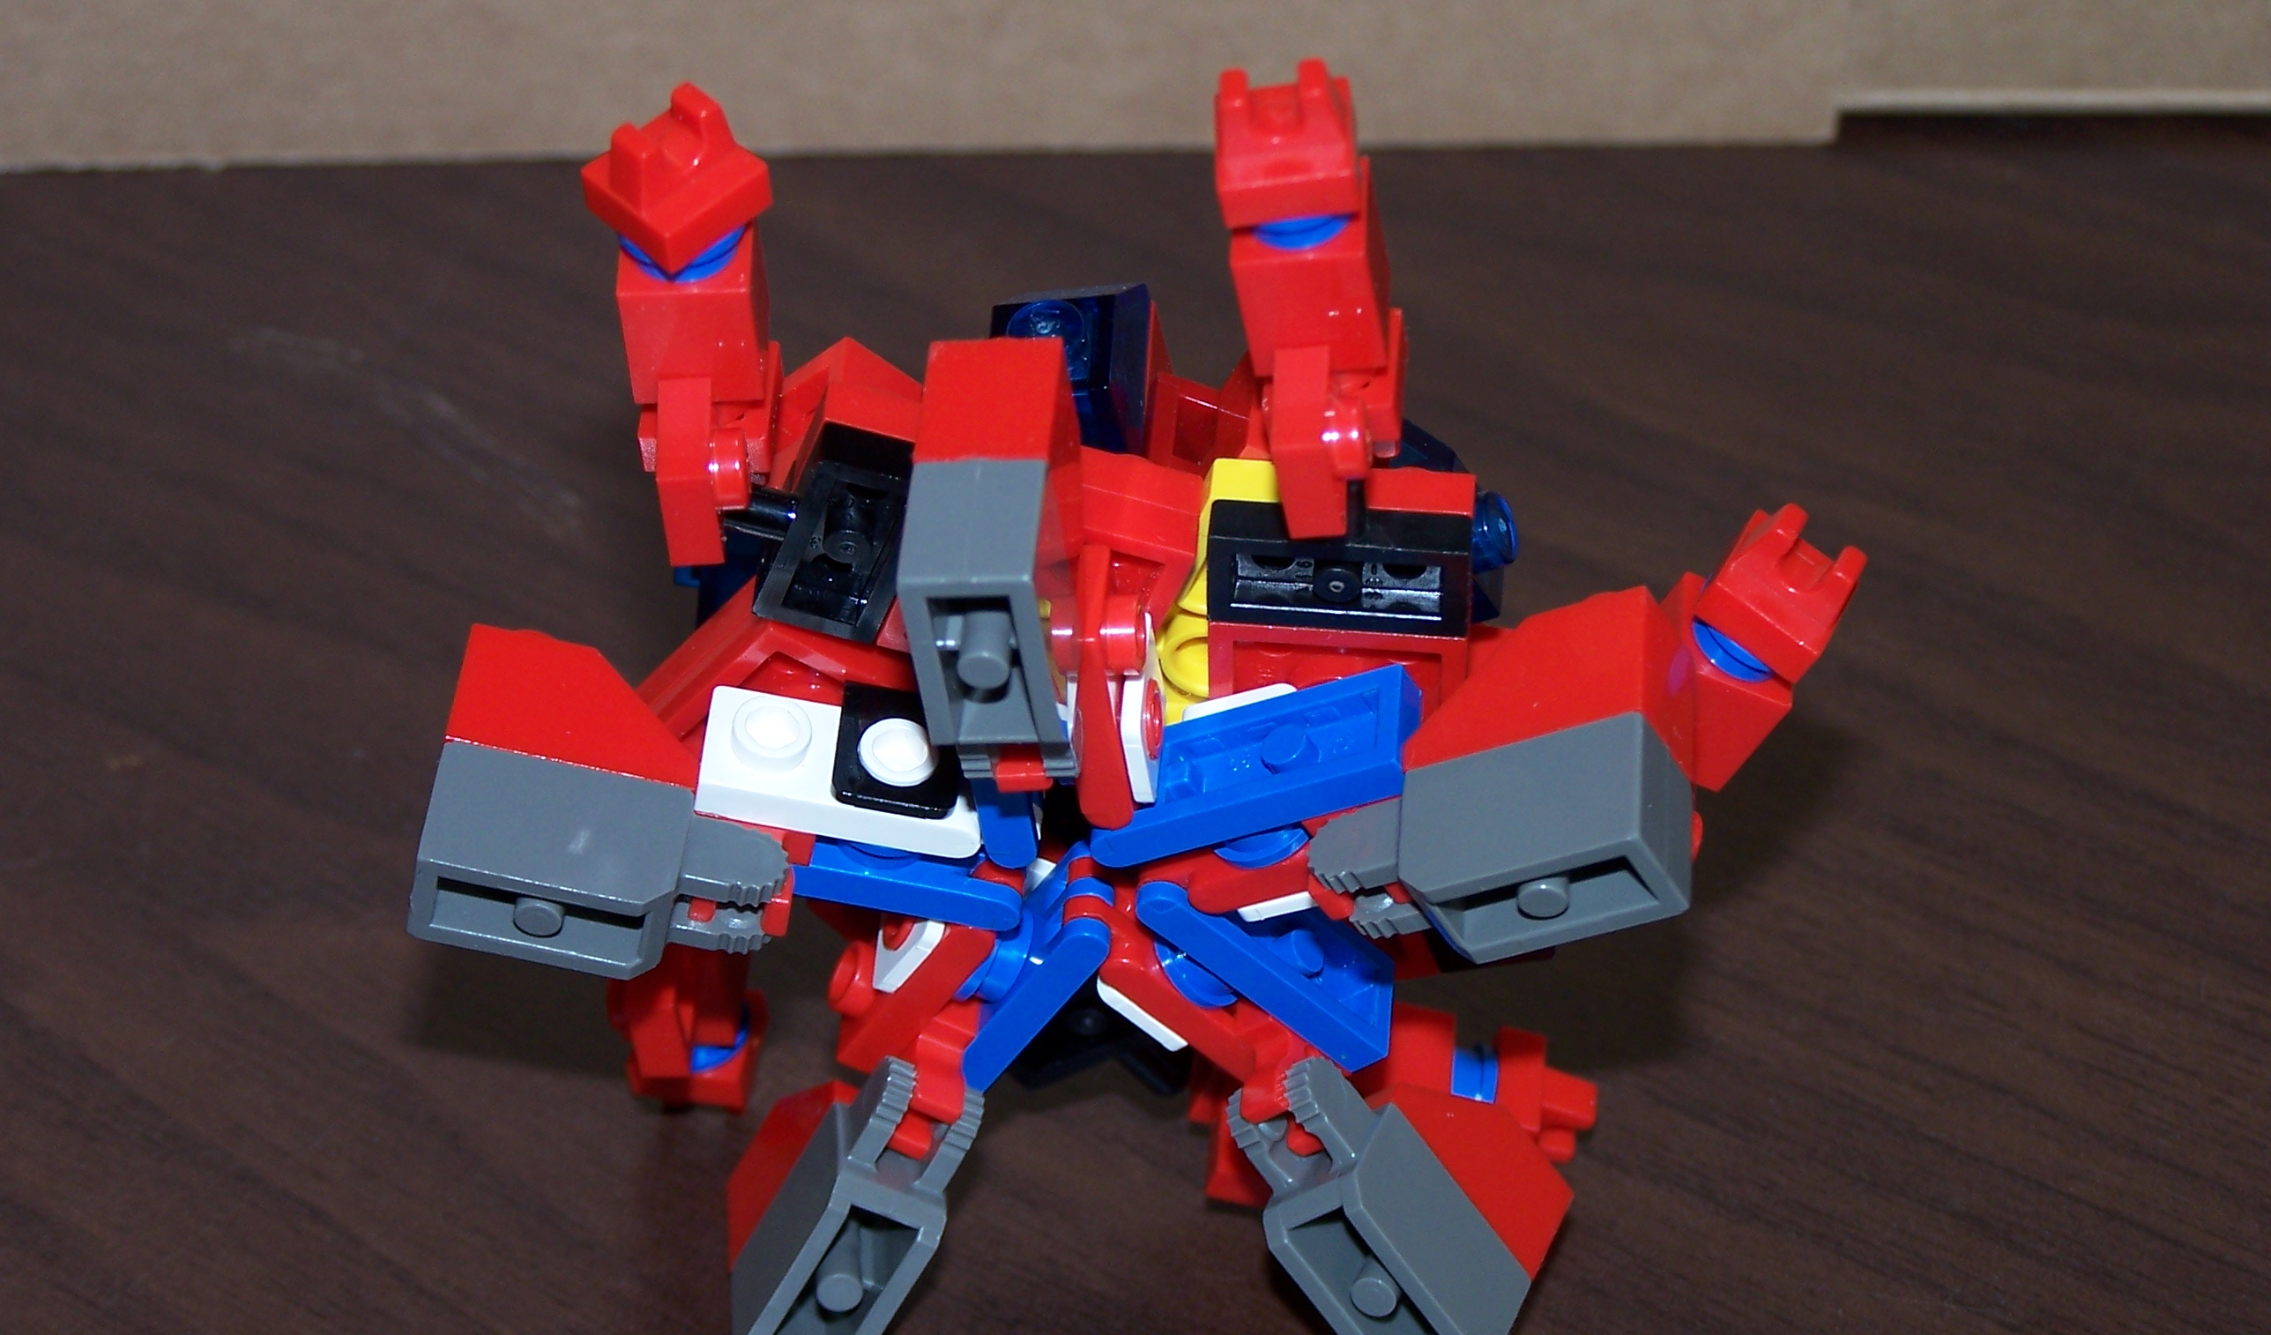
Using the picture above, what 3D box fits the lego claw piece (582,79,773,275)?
[{"bbox_3d":[-0.027,-0.030,0.363,0.008,0.008,0.008,-38,57,-25],"label":"lego claw piece"}]

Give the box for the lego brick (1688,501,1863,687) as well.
[{"bbox_3d":[0.041,-0.006,0.388,0.008,0.008,0.008,35,45,-1],"label":"lego brick"}]

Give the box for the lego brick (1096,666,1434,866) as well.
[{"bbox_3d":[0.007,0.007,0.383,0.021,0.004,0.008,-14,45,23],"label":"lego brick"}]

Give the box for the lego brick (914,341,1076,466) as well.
[{"bbox_3d":[-0.008,-0.010,0.366,0.008,0.016,0.010,-1,49,8],"label":"lego brick"}]

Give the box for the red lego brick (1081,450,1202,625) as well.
[{"bbox_3d":[-0.002,-0.007,0.384,0.008,0.013,0.006,14,51,-11],"label":"red lego brick"}]

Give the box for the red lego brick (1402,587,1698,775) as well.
[{"bbox_3d":[0.026,0.003,0.382,0.016,0.008,0.010,-15,49,25],"label":"red lego brick"}]

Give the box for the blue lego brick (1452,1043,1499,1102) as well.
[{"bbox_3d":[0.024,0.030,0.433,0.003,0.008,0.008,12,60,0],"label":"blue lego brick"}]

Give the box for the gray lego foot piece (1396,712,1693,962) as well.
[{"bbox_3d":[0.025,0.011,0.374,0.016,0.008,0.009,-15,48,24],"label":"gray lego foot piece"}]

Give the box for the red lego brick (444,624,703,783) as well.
[{"bbox_3d":[-0.035,0.005,0.392,0.016,0.008,0.010,12,50,-4],"label":"red lego brick"}]

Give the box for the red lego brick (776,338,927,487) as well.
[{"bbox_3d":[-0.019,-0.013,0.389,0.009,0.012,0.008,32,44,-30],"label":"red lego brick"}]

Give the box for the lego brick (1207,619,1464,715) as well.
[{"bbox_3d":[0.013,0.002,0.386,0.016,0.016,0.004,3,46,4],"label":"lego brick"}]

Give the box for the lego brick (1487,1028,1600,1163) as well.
[{"bbox_3d":[0.029,0.030,0.433,0.007,0.008,0.008,18,9,-6],"label":"lego brick"}]

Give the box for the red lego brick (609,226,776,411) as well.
[{"bbox_3d":[-0.027,-0.022,0.372,0.008,0.010,0.008,-2,50,2],"label":"red lego brick"}]

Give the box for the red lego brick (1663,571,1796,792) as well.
[{"bbox_3d":[0.037,0.001,0.397,0.008,0.010,0.008,21,47,-14],"label":"red lego brick"}]

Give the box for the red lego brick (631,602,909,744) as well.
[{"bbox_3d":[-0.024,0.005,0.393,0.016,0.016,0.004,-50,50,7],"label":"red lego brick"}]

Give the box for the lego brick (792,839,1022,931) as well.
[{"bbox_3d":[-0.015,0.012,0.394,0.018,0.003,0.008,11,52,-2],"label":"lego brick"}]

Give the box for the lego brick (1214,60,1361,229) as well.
[{"bbox_3d":[0.008,-0.031,0.351,0.008,0.008,0.008,-7,50,6],"label":"lego brick"}]

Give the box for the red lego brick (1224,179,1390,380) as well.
[{"bbox_3d":[0.010,-0.024,0.360,0.008,0.010,0.008,-4,50,9],"label":"red lego brick"}]

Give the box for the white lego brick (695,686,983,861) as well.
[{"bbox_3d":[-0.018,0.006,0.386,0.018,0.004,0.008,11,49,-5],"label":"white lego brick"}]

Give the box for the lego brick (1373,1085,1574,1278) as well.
[{"bbox_3d":[0.021,0.033,0.413,0.008,0.016,0.010,-28,17,35],"label":"lego brick"}]

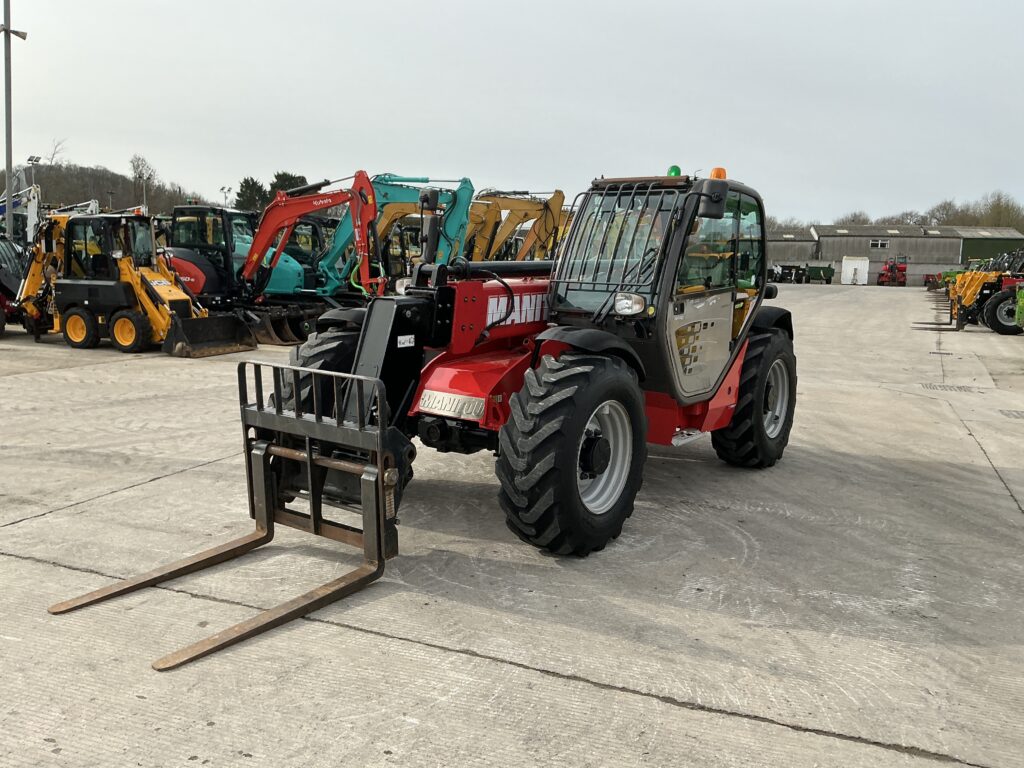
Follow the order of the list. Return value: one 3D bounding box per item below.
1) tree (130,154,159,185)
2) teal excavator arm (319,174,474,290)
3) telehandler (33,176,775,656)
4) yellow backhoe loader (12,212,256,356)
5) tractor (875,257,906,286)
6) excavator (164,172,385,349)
[{"bbox_3d":[-55.611,-30.409,125.000,4.800,8.500,4.800,-2,9,-23],"label":"tree"},{"bbox_3d":[-2.546,-3.203,18.000,3.815,2.614,0.500,5,9,23],"label":"teal excavator arm"},{"bbox_3d":[0.002,-0.407,5.821,2.340,2.420,6.070,7,10,36],"label":"telehandler"},{"bbox_3d":[-6.901,-1.846,14.879,4.380,2.380,1.640,5,9,22],"label":"yellow backhoe loader"},{"bbox_3d":[31.639,-9.372,69.000,2.300,2.400,4.600,5,9,24],"label":"tractor"},{"bbox_3d":[-4.736,-2.350,15.632,5.700,3.150,1.960,6,9,28],"label":"excavator"}]

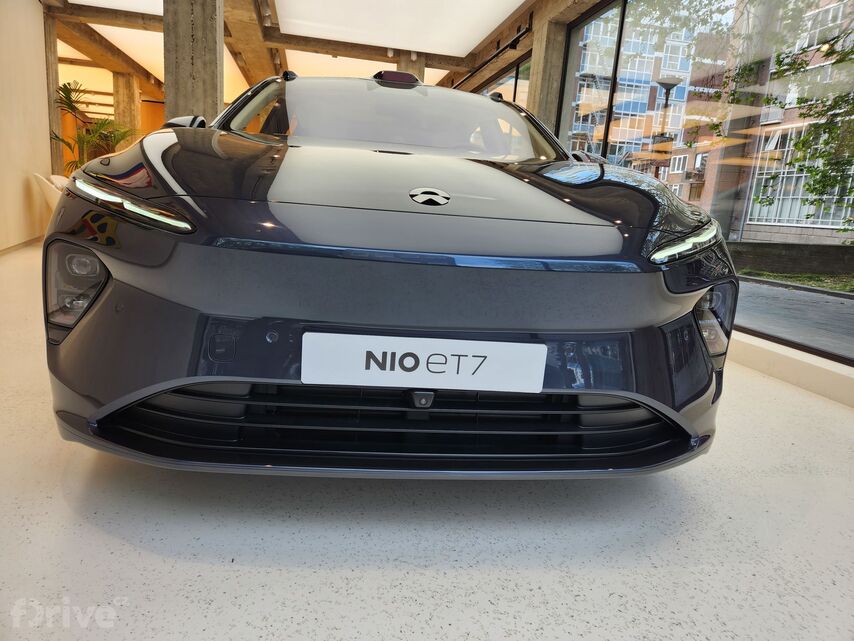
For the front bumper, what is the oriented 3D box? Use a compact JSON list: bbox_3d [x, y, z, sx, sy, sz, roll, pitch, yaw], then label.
[{"bbox_3d":[-0.018,0.067,1.409,1.870,0.520,0.470,3,10,-6],"label":"front bumper"}]

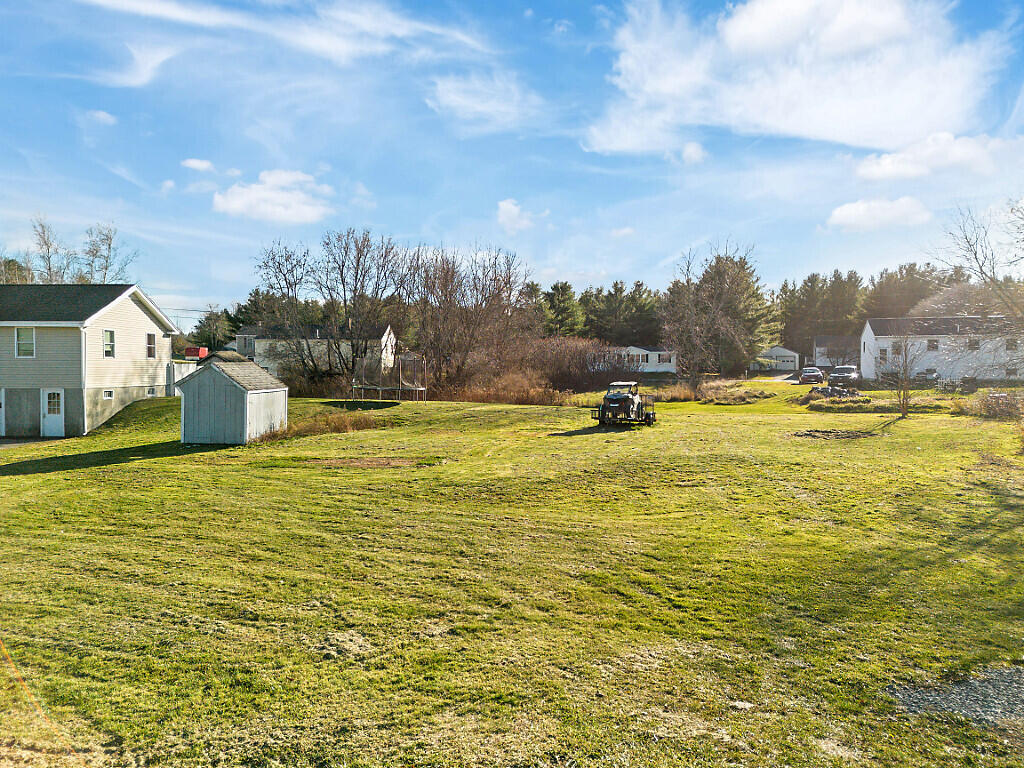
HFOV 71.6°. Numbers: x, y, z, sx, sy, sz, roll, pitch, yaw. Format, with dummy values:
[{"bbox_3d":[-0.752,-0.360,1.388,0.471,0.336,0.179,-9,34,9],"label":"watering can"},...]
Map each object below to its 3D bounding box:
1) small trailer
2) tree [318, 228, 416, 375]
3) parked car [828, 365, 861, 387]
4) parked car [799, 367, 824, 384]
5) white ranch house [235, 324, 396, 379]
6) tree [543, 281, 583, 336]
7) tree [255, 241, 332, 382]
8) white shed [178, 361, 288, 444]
[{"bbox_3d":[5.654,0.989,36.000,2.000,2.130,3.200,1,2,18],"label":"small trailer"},{"bbox_3d":[-10.990,-5.894,54.000,7.400,11.800,7.000,0,2,0],"label":"tree"},{"bbox_3d":[26.968,-0.526,57.500,1.920,1.830,4.900,1,2,31],"label":"parked car"},{"bbox_3d":[27.087,-0.721,64.000,1.820,1.500,4.600,1,2,20],"label":"parked car"},{"bbox_3d":[-20.046,-3.466,74.163,14.600,5.800,8.500,0,2,1],"label":"white ranch house"},{"bbox_3d":[7.468,-8.651,105.000,5.900,12.800,5.900,0,2,0],"label":"tree"},{"bbox_3d":[-16.618,-5.438,54.000,5.900,11.000,5.700,0,2,0],"label":"tree"},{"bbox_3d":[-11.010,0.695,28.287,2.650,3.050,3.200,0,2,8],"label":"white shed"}]

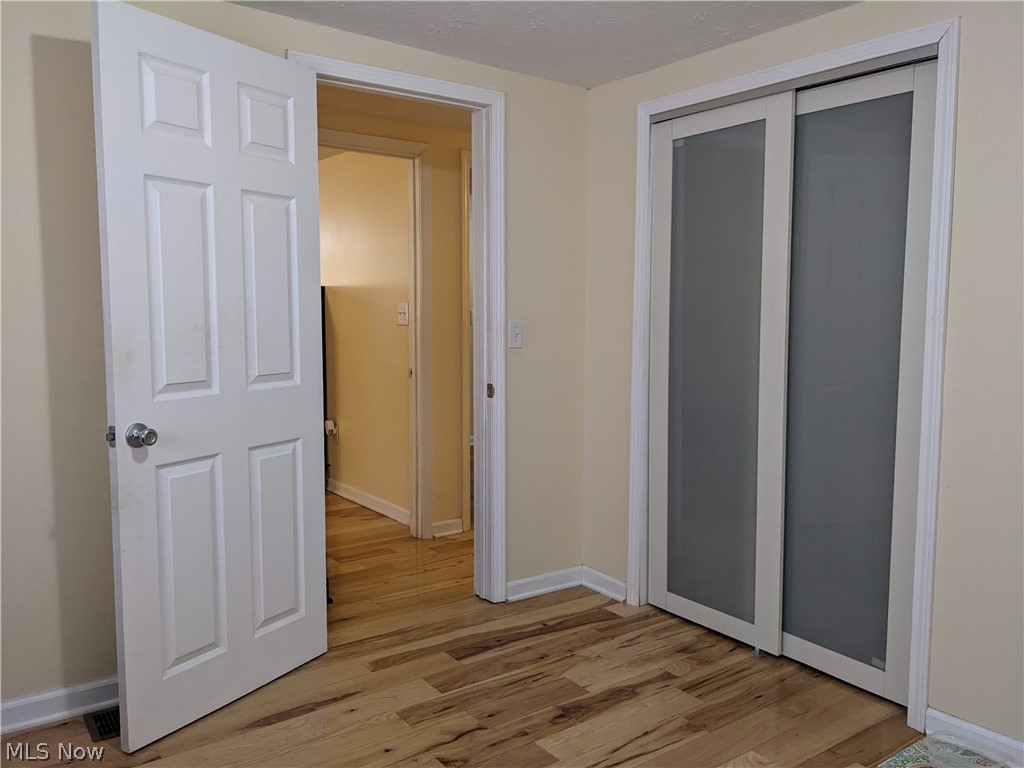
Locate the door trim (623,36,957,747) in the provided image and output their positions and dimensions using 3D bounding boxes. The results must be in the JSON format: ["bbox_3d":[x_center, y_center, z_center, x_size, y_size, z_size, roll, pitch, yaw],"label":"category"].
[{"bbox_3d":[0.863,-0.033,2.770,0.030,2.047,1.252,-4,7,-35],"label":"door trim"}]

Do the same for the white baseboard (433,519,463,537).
[{"bbox_3d":[-0.353,0.795,4.400,0.189,0.080,0.015,-4,7,-35],"label":"white baseboard"}]

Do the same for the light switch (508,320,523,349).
[{"bbox_3d":[0.018,-0.203,3.311,0.070,0.113,0.015,-4,7,-35],"label":"light switch"}]

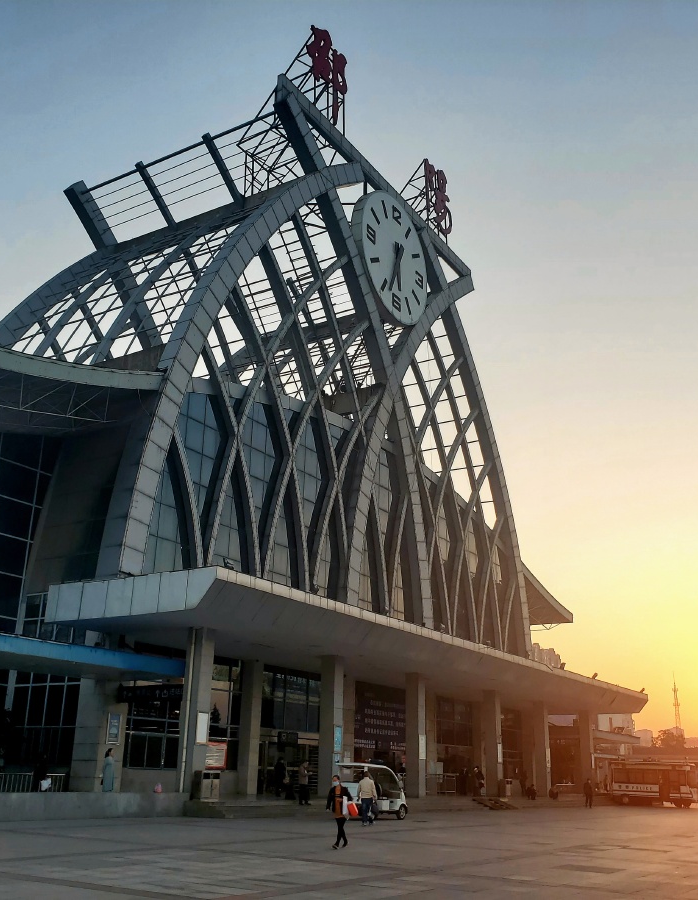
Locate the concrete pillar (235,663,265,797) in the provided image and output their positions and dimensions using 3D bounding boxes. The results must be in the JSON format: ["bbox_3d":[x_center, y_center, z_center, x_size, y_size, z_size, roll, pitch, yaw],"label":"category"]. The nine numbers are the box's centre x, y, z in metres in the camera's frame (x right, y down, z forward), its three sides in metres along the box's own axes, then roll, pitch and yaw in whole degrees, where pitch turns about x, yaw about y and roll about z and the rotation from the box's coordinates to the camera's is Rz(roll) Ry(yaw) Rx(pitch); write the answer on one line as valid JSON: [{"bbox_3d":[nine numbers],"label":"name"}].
[{"bbox_3d":[-5.279,14.764,48.017,0.750,6.750,0.820,-11,-23,30],"label":"concrete pillar"}]

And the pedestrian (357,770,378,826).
[{"bbox_3d":[0.648,12.577,32.605,0.600,1.750,0.420,1,-20,2],"label":"pedestrian"}]

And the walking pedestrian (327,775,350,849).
[{"bbox_3d":[-0.243,8.672,21.654,0.540,1.610,0.400,-5,-21,16],"label":"walking pedestrian"}]

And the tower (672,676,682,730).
[{"bbox_3d":[133.669,112.604,367.116,3.600,42.098,3.600,-11,-23,30],"label":"tower"}]

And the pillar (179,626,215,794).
[{"bbox_3d":[-6.032,10.372,35.490,0.780,6.330,0.800,-11,-23,32],"label":"pillar"}]

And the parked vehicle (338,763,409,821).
[{"bbox_3d":[1.006,13.828,36.547,1.380,2.050,2.800,-13,-25,35],"label":"parked vehicle"}]

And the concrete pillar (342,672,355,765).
[{"bbox_3d":[-0.255,16.364,51.680,0.780,6.330,0.780,-11,-23,32],"label":"concrete pillar"}]

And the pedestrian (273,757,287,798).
[{"bbox_3d":[-3.236,15.438,42.482,0.420,1.670,0.500,-4,-20,14],"label":"pedestrian"}]

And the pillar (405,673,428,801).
[{"bbox_3d":[3.630,15.584,49.247,0.800,6.330,0.800,-11,-23,32],"label":"pillar"}]

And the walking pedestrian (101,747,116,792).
[{"bbox_3d":[-8.805,11.860,33.164,0.420,1.620,0.450,8,-21,-19],"label":"walking pedestrian"}]

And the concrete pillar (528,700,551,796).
[{"bbox_3d":[13.622,20.974,63.472,0.800,6.330,0.800,-11,-23,32],"label":"concrete pillar"}]

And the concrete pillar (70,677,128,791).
[{"bbox_3d":[-9.311,10.725,33.722,1.270,4.150,1.330,-11,-23,30],"label":"concrete pillar"}]

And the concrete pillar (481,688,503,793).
[{"bbox_3d":[9.979,20.223,62.190,0.920,6.930,0.740,-11,-23,30],"label":"concrete pillar"}]

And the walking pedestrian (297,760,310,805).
[{"bbox_3d":[-1.855,13.859,37.505,0.450,1.680,0.450,3,-20,-4],"label":"walking pedestrian"}]

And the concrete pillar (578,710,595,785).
[{"bbox_3d":[18.672,23.699,70.663,0.800,6.330,0.800,-11,-23,32],"label":"concrete pillar"}]

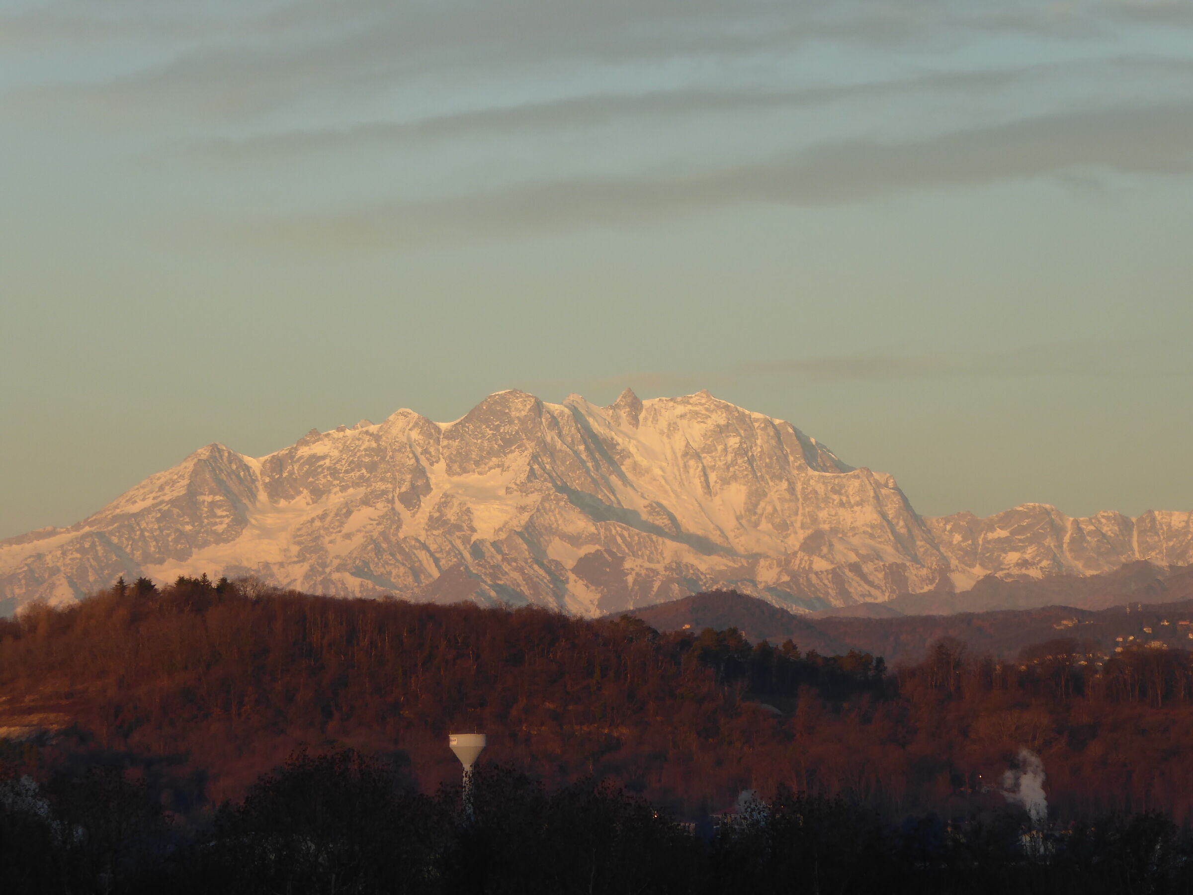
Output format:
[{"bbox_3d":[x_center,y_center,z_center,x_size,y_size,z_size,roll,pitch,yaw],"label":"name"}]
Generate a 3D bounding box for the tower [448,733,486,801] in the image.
[{"bbox_3d":[-33.028,90.284,2600.000,9.399,33.961,9.399,0,-2,0],"label":"tower"}]

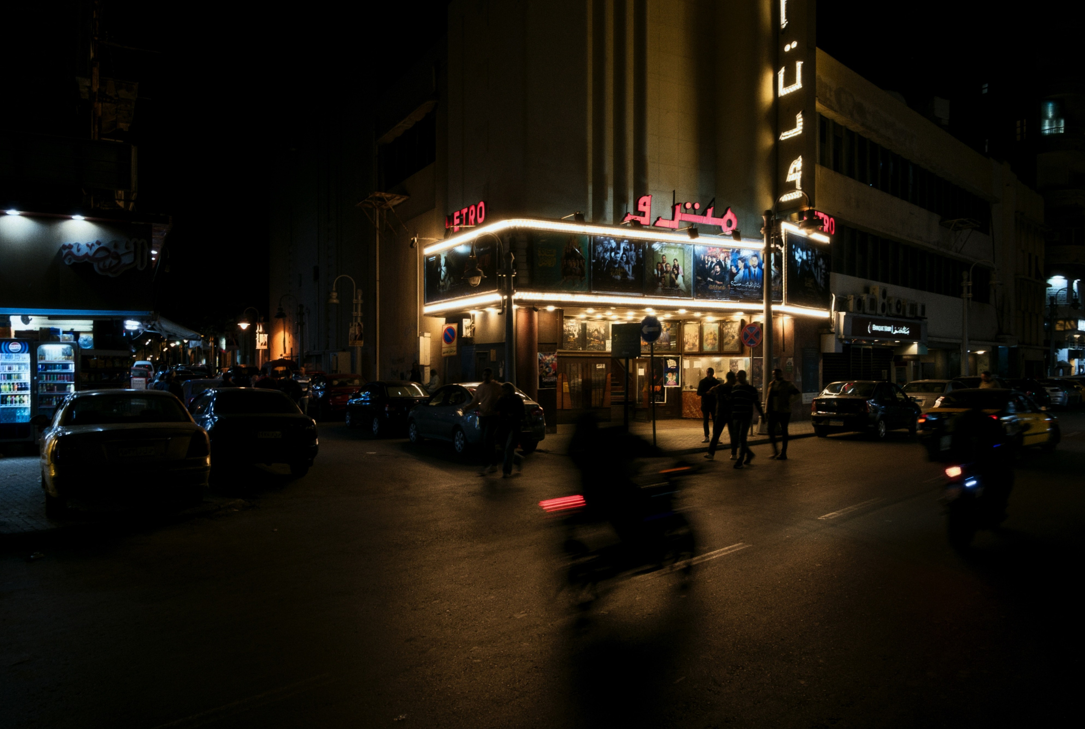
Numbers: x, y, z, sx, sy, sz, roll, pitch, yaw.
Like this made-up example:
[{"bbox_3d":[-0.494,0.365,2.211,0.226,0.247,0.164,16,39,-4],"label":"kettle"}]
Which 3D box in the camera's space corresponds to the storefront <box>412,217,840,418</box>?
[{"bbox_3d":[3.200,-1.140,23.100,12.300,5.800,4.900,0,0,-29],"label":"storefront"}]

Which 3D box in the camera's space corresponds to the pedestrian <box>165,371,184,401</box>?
[{"bbox_3d":[-8.300,0.985,16.393,0.360,1.680,0.480,0,0,10],"label":"pedestrian"}]

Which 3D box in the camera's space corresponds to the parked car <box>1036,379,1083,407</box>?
[{"bbox_3d":[22.100,1.189,31.300,1.700,1.470,4.100,0,0,43],"label":"parked car"}]

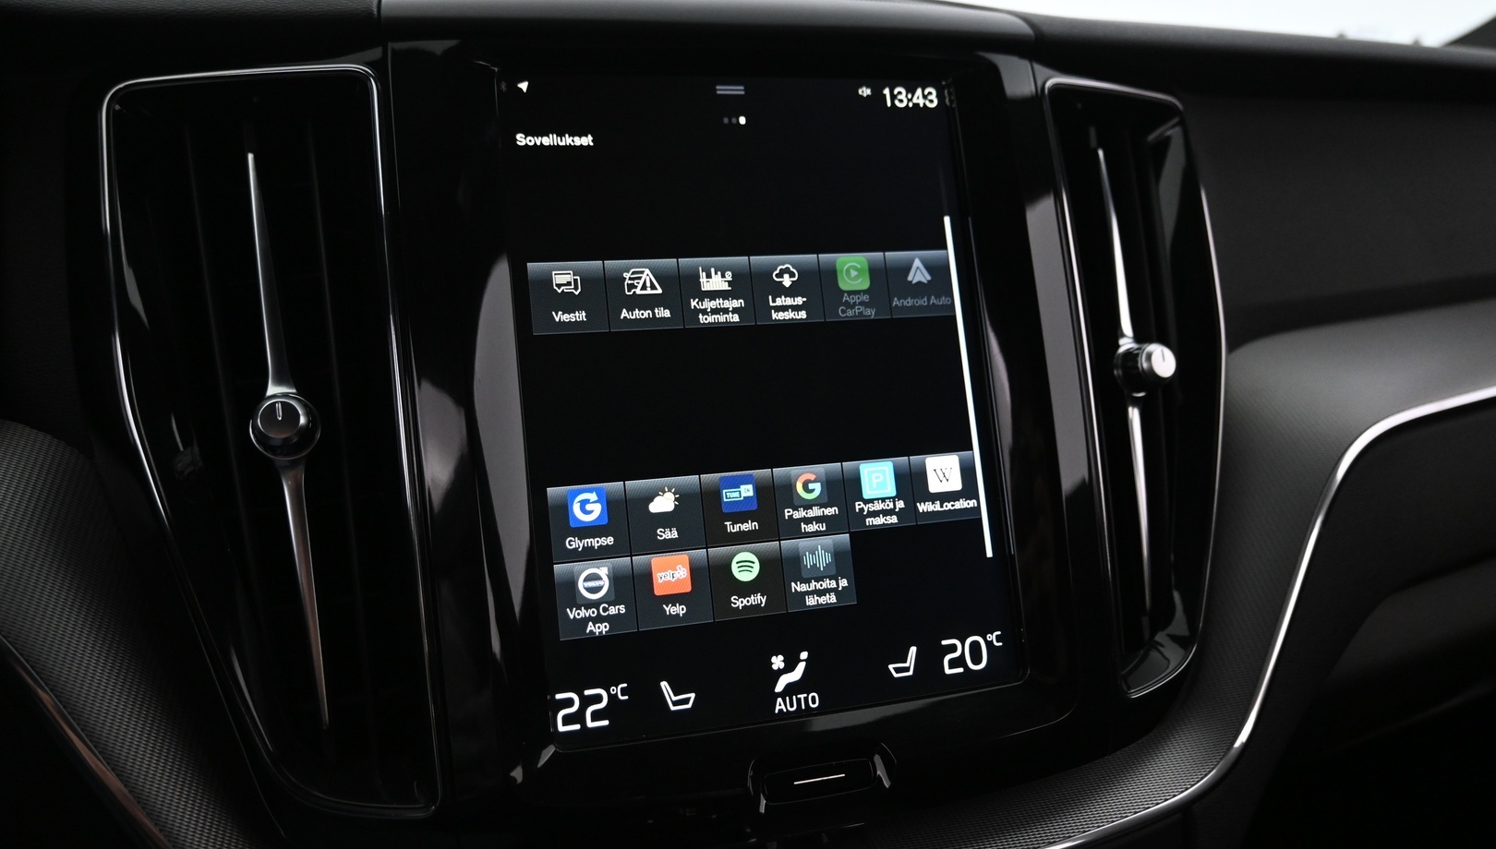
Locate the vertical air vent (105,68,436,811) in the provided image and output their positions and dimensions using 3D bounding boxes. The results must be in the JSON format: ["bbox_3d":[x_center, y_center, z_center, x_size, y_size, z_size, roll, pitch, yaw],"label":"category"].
[{"bbox_3d":[-0.119,0.005,0.300,0.072,0.188,0.038,-6,-6,2],"label":"vertical air vent"}]

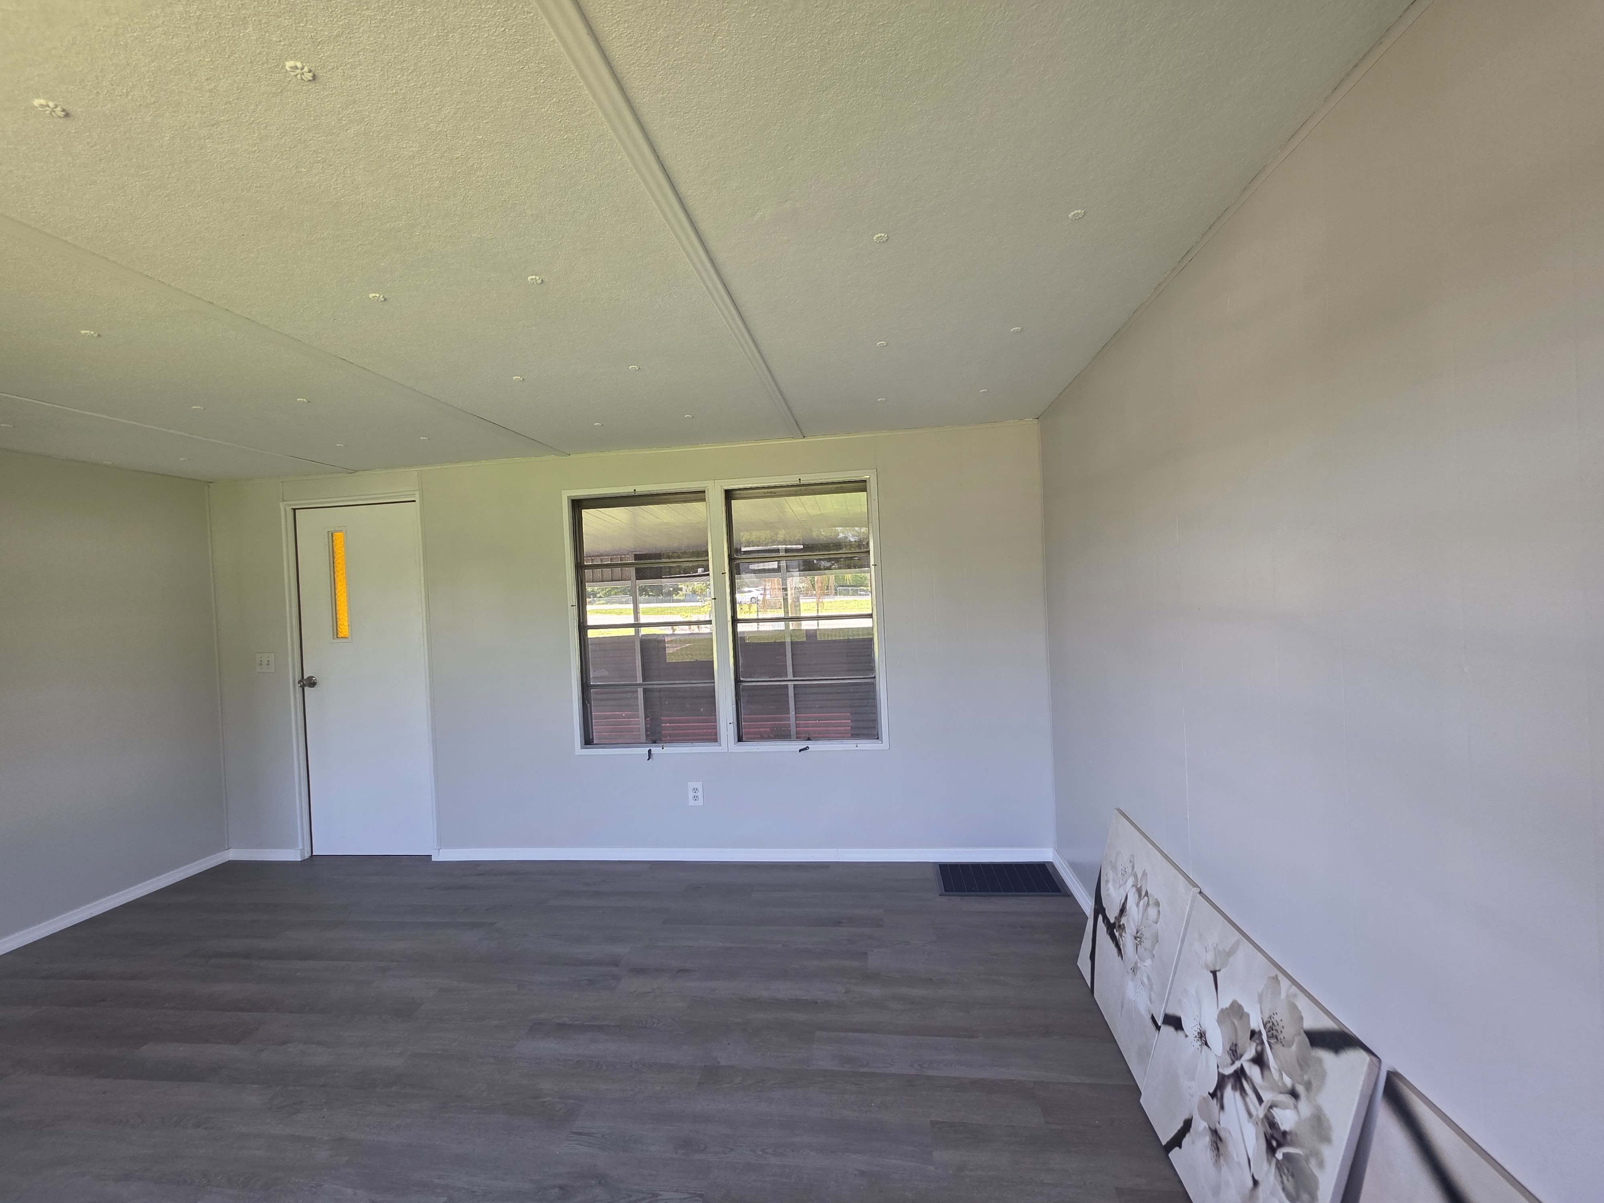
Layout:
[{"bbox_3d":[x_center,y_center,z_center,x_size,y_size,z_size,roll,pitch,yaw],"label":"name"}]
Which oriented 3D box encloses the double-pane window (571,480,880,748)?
[{"bbox_3d":[-0.405,0.079,3.050,1.575,1.331,0.080,-3,1,7],"label":"double-pane window"}]

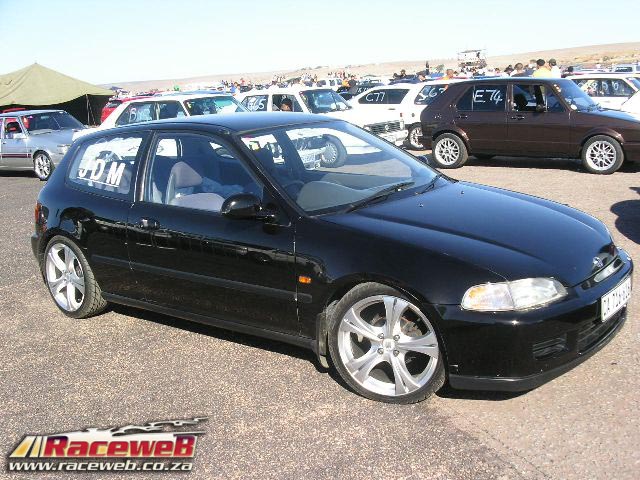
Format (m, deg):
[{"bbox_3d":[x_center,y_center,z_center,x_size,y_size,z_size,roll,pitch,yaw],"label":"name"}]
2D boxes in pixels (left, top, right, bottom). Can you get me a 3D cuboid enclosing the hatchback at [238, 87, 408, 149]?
[{"bbox_3d":[-0.341,-2.209,13.729,3.820,1.400,1.620,4,14,32],"label":"hatchback"}]

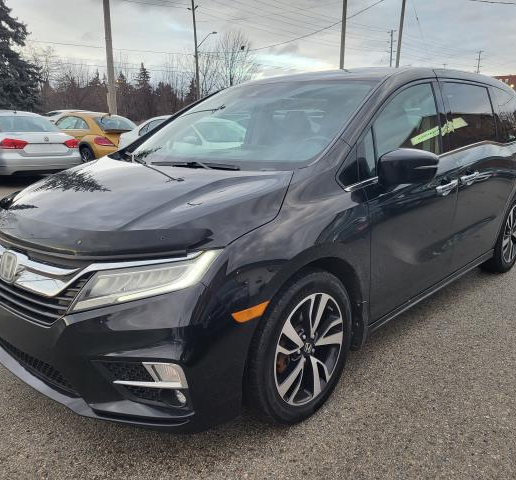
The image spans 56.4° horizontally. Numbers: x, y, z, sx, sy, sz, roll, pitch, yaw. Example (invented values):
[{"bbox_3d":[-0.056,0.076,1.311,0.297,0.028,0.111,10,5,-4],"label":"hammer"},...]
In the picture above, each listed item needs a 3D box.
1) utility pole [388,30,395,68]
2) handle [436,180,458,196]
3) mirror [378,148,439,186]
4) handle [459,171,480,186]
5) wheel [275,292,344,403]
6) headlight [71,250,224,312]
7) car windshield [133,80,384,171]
[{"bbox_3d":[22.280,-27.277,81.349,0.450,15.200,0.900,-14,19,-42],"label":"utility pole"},{"bbox_3d":[1.188,-0.323,3.014,0.065,0.065,0.280,12,19,42],"label":"handle"},{"bbox_3d":[0.759,-0.379,2.443,0.250,0.190,0.190,9,17,37],"label":"mirror"},{"bbox_3d":[1.435,-0.426,3.264,0.060,0.052,0.275,12,19,42],"label":"handle"},{"bbox_3d":[0.185,0.492,2.280,0.190,0.520,0.520,12,19,42],"label":"wheel"},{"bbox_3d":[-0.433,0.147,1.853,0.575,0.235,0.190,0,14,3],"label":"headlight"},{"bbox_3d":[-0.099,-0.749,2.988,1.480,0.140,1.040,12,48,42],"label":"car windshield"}]

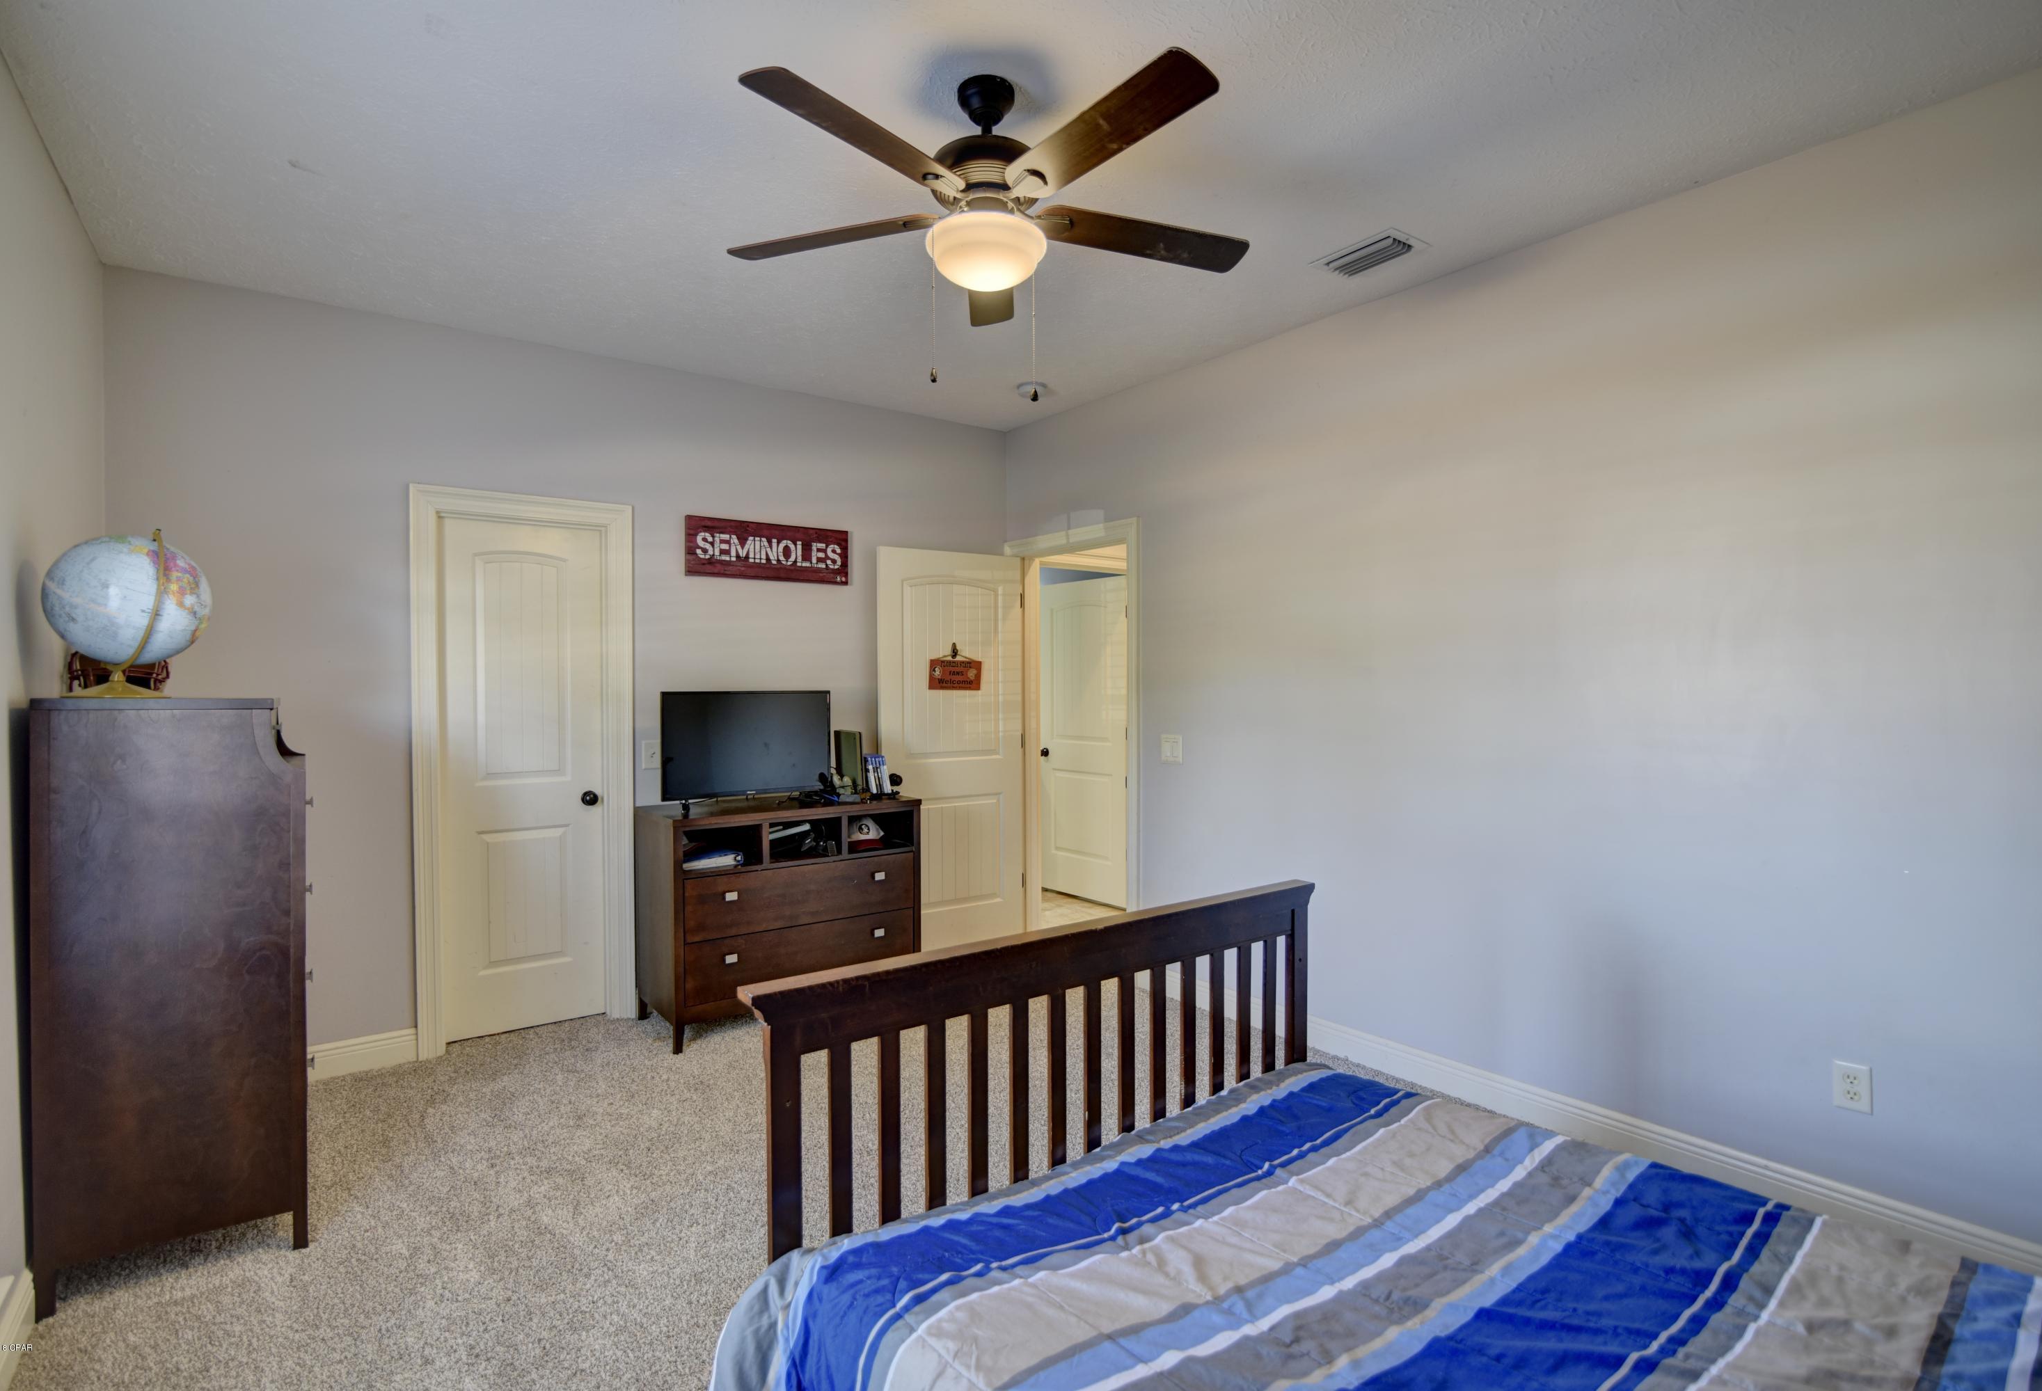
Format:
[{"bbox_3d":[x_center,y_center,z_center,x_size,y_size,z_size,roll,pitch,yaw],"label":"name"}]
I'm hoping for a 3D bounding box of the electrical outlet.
[{"bbox_3d":[2.062,0.972,2.300,0.010,0.118,0.072,-1,1,-40],"label":"electrical outlet"}]

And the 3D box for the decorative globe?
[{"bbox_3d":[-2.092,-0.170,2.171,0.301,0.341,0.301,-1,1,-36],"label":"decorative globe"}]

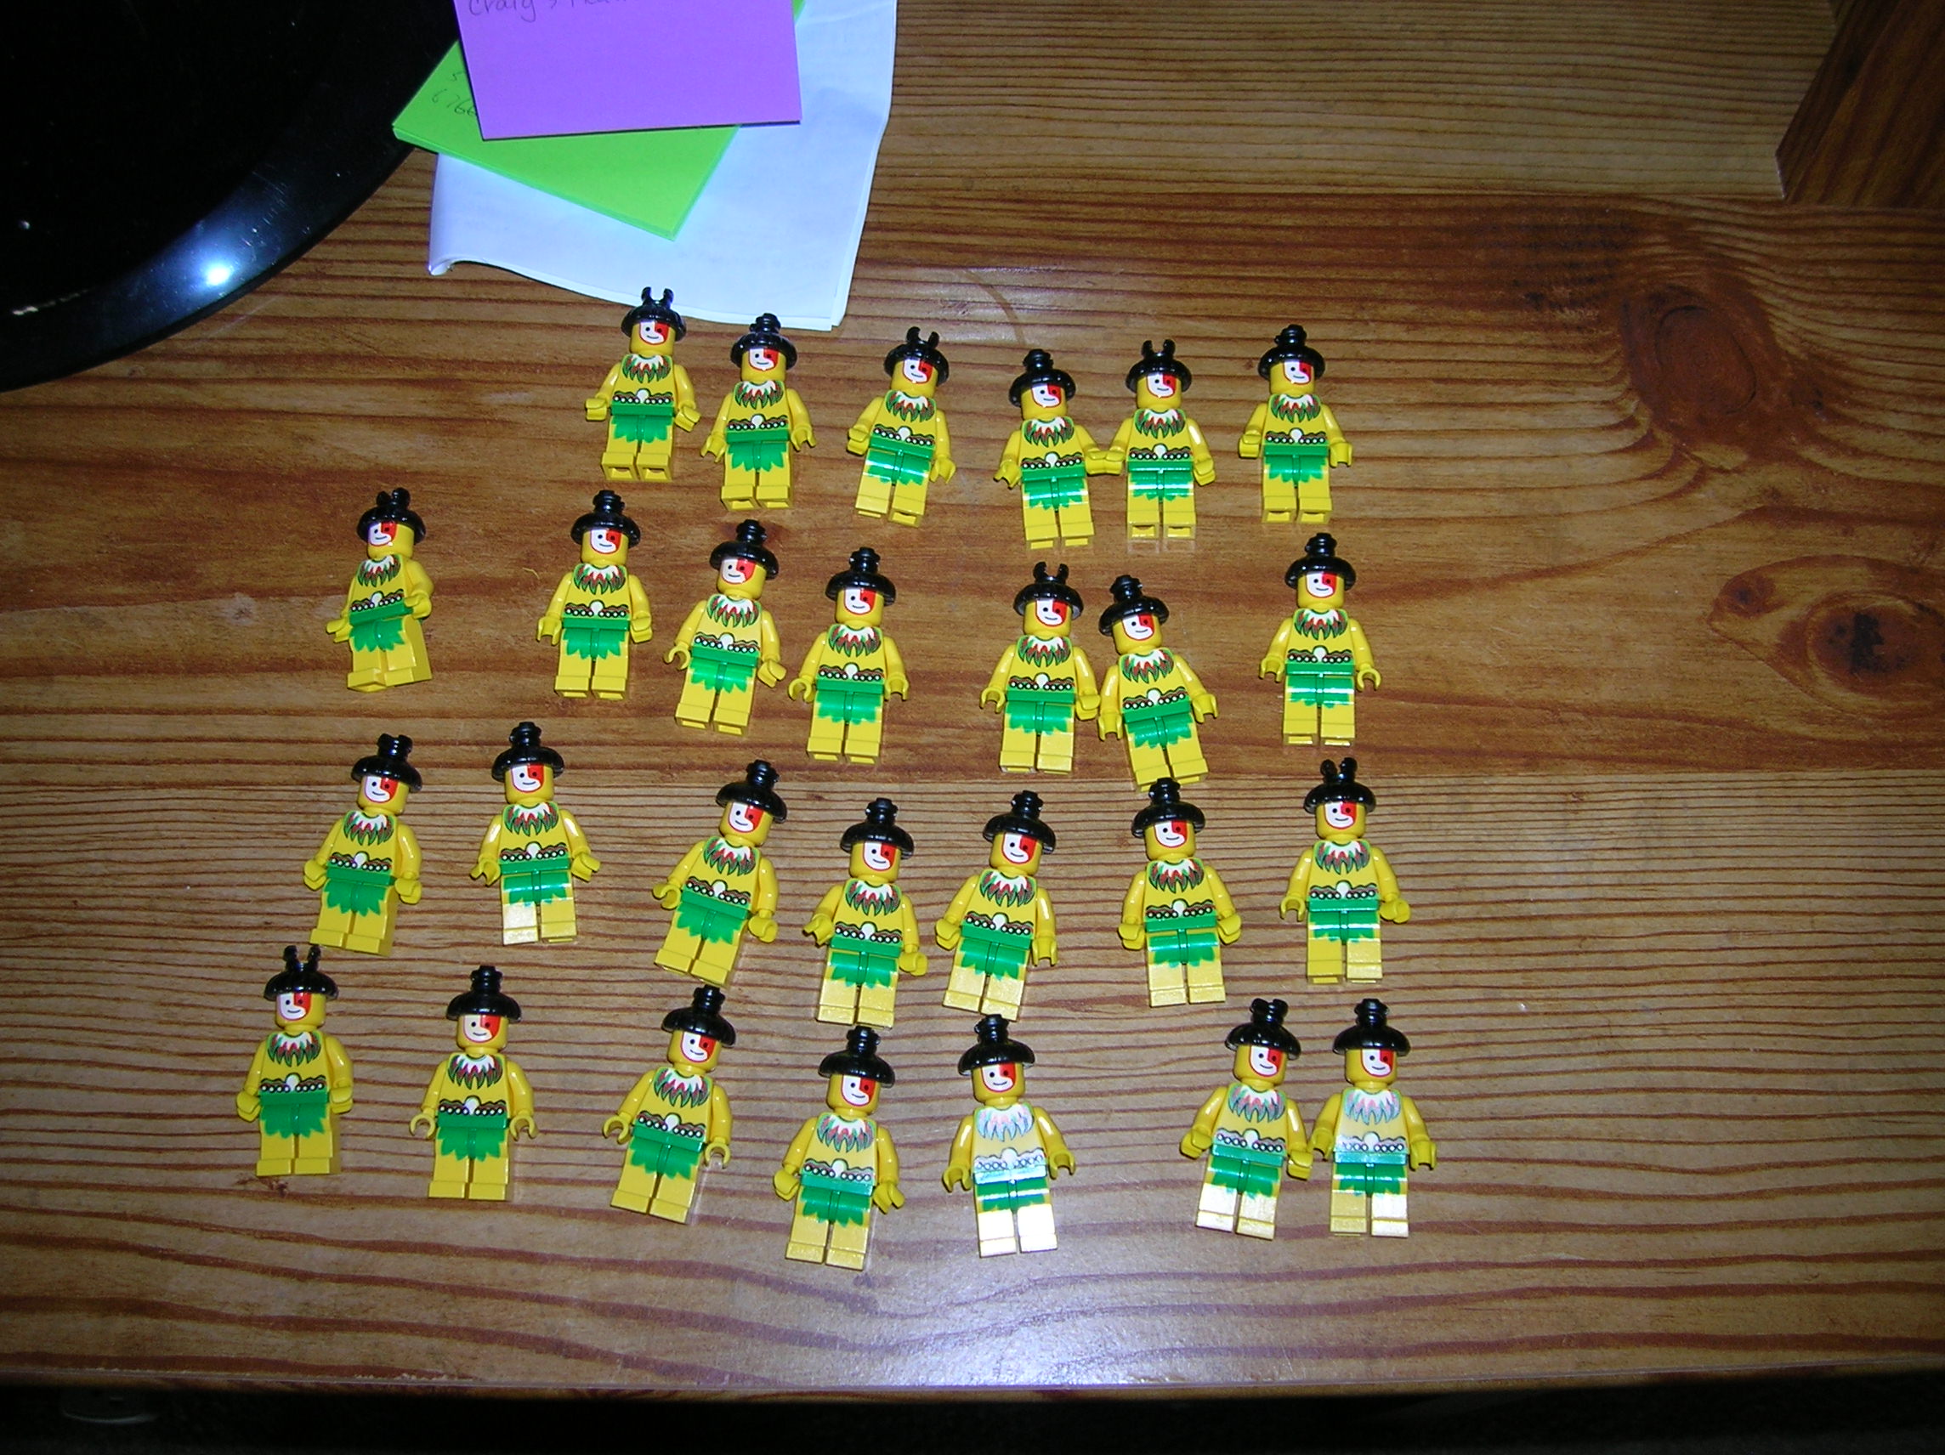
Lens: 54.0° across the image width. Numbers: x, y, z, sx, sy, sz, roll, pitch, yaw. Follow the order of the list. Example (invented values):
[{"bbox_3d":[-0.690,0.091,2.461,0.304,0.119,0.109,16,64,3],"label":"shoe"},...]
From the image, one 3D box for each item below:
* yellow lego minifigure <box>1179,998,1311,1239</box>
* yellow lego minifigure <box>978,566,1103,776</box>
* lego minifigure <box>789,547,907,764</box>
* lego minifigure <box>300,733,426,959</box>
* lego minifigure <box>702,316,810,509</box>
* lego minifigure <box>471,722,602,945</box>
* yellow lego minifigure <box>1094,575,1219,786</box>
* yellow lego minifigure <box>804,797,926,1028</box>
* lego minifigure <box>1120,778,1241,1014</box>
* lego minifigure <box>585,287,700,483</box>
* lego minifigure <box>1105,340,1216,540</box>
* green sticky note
[{"bbox_3d":[0.058,0.080,0.393,0.026,0.015,0.048,8,78,11],"label":"yellow lego minifigure"},{"bbox_3d":[0.016,-0.014,0.419,0.026,0.015,0.048,4,76,3],"label":"yellow lego minifigure"},{"bbox_3d":[-0.027,-0.016,0.423,0.026,0.015,0.047,4,77,3],"label":"lego minifigure"},{"bbox_3d":[-0.129,0.025,0.416,0.026,0.015,0.048,7,78,4],"label":"lego minifigure"},{"bbox_3d":[-0.049,-0.074,0.440,0.026,0.015,0.048,0,76,2],"label":"lego minifigure"},{"bbox_3d":[-0.096,0.023,0.416,0.027,0.015,0.049,-3,78,-14],"label":"lego minifigure"},{"bbox_3d":[0.039,-0.010,0.420,0.026,0.015,0.047,-11,76,-2],"label":"yellow lego minifigure"},{"bbox_3d":[-0.022,0.038,0.403,0.027,0.015,0.048,5,76,3],"label":"yellow lego minifigure"},{"bbox_3d":[0.043,0.035,0.409,0.026,0.015,0.048,-5,78,1],"label":"lego minifigure"},{"bbox_3d":[-0.076,-0.081,0.443,0.027,0.015,0.048,2,76,2],"label":"lego minifigure"},{"bbox_3d":[0.043,-0.067,0.435,0.024,0.015,0.048,0,76,2],"label":"lego minifigure"},{"bbox_3d":[-0.091,-0.166,0.475,0.076,0.004,0.076,23,74,9],"label":"green sticky note"}]

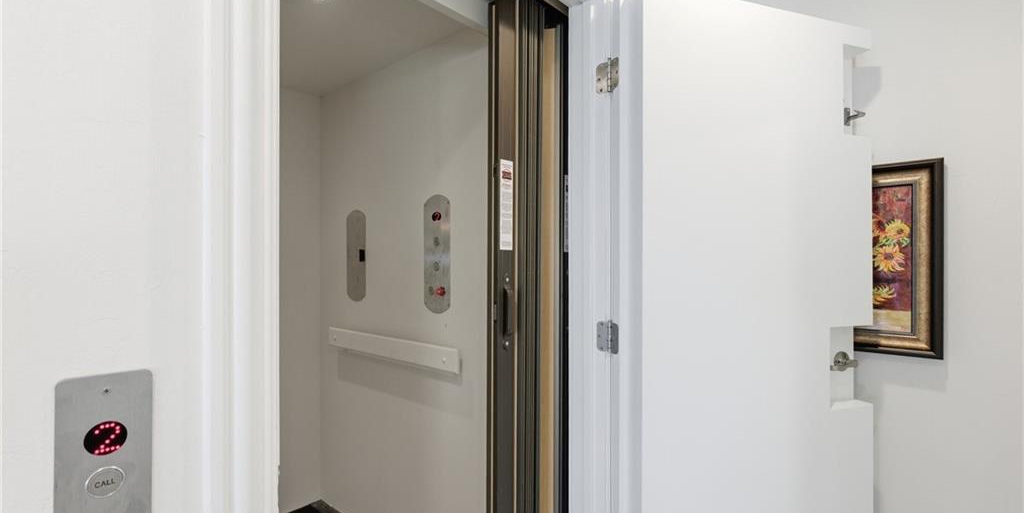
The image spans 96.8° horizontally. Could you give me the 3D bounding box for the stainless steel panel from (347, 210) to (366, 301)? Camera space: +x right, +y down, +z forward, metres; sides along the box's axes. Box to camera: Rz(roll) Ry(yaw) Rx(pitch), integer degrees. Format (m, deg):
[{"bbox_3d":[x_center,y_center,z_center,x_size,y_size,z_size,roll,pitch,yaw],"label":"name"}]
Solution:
[{"bbox_3d":[-0.736,-0.004,2.141,0.164,0.430,0.008,0,-1,39],"label":"stainless steel panel"}]

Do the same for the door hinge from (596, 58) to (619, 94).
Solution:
[{"bbox_3d":[0.287,-0.526,1.338,0.017,0.091,0.086,1,-1,-33],"label":"door hinge"}]

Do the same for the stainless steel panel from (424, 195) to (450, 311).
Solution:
[{"bbox_3d":[-0.295,-0.008,1.780,0.154,0.466,0.014,0,-1,39],"label":"stainless steel panel"}]

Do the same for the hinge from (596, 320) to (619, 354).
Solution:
[{"bbox_3d":[0.285,0.237,1.331,0.017,0.091,0.086,1,-1,-33],"label":"hinge"}]

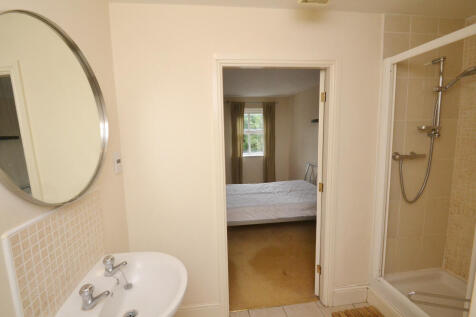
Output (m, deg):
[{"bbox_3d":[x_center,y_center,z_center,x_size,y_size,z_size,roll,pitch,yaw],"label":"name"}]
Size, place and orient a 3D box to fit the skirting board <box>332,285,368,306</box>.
[{"bbox_3d":[0.974,1.190,1.713,0.314,0.158,0.019,-2,6,-6],"label":"skirting board"}]

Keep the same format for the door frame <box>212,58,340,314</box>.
[{"bbox_3d":[0.319,0.268,1.609,0.954,2.046,0.122,-2,6,-6],"label":"door frame"}]

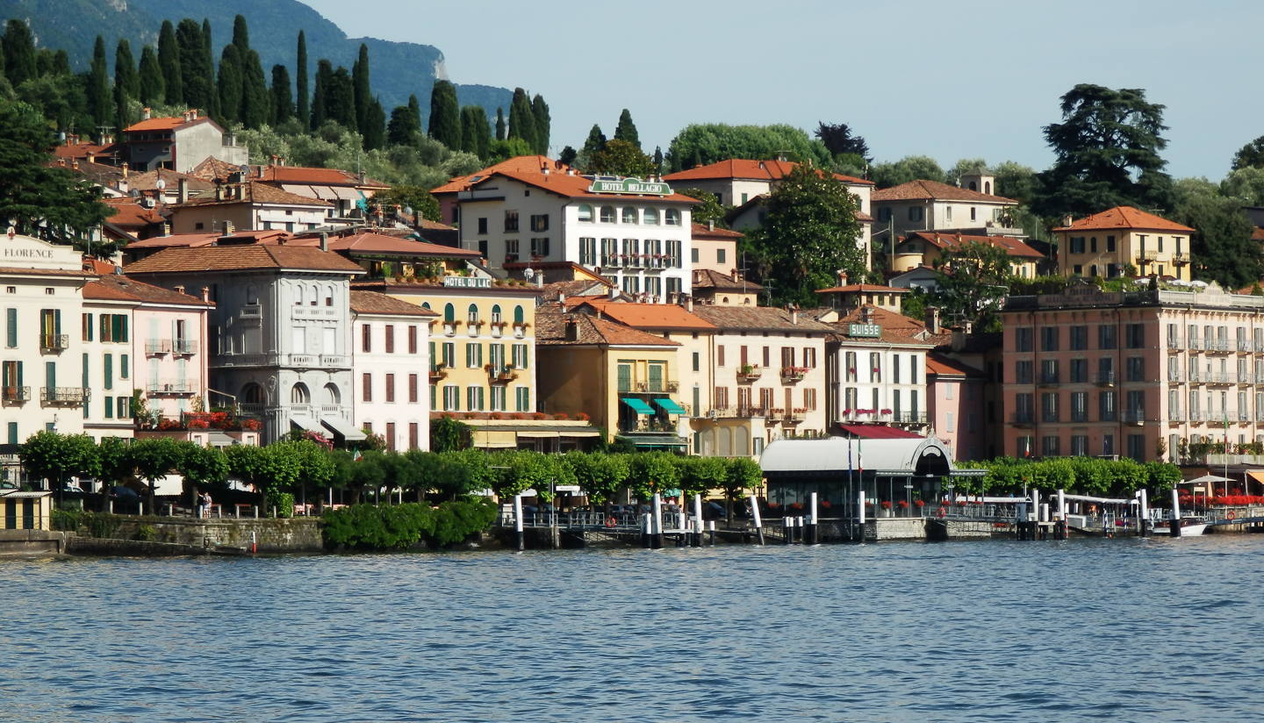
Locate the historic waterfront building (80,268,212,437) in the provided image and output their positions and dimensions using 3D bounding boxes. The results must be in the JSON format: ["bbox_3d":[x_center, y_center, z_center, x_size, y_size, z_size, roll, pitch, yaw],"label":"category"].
[{"bbox_3d":[-37.980,2.269,433.393,9.800,16.822,18.674,-1,-1,27],"label":"historic waterfront building"}]

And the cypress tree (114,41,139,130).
[{"bbox_3d":[-63.559,-34.663,775.000,3.224,11.906,3.224,-1,-1,0],"label":"cypress tree"}]

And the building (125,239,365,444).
[{"bbox_3d":[-27.938,0.961,444.788,8.164,18.331,17.054,1,-2,-44],"label":"building"}]

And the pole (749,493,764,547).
[{"bbox_3d":[9.548,12.120,470.000,0.470,3.929,0.470,-8,0,0],"label":"pole"}]

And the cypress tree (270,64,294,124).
[{"bbox_3d":[-36.590,-27.507,645.000,2.477,7.225,2.477,-1,-1,0],"label":"cypress tree"}]

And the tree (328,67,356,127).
[{"bbox_3d":[-37.104,-33.438,790.000,3.540,8.849,3.540,-1,-1,0],"label":"tree"}]

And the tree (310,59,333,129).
[{"bbox_3d":[-32.513,-27.662,645.000,2.374,7.948,2.374,-1,-1,0],"label":"tree"}]

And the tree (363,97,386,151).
[{"bbox_3d":[-32.515,-29.769,780.000,3.120,7.239,3.120,-1,-1,0],"label":"tree"}]

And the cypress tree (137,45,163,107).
[{"bbox_3d":[-52.316,-30.325,672.000,2.796,8.280,2.796,0,-1,0],"label":"cypress tree"}]

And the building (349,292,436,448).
[{"bbox_3d":[-20.600,2.798,452.355,8.500,15.955,10.737,-1,-2,33],"label":"building"}]

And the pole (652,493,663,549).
[{"bbox_3d":[1.901,11.825,456.000,0.560,4.124,0.560,-2,0,0],"label":"pole"}]

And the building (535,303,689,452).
[{"bbox_3d":[-3.787,4.113,492.366,12.000,16.300,11.000,-2,-2,34],"label":"building"}]

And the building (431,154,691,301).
[{"bbox_3d":[-6.017,-10.128,546.573,16.139,15.179,17.000,1,-2,-45],"label":"building"}]

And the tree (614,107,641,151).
[{"bbox_3d":[-0.504,-21.978,630.000,2.722,7.763,2.722,-1,-1,0],"label":"tree"}]

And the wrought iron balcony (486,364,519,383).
[{"bbox_3d":[-9.793,0.919,463.786,0.800,1.300,2.300,-2,-2,40],"label":"wrought iron balcony"}]

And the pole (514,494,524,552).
[{"bbox_3d":[-7.665,11.061,422.000,0.410,3.971,0.410,-4,-1,0],"label":"pole"}]

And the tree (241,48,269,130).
[{"bbox_3d":[-40.536,-28.901,664.000,2.975,9.457,2.975,0,-1,0],"label":"tree"}]

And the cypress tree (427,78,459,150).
[{"bbox_3d":[-20.845,-26.902,682.000,3.601,8.513,3.601,0,-1,0],"label":"cypress tree"}]

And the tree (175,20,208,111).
[{"bbox_3d":[-46.034,-29.984,645.000,3.406,11.766,3.406,-1,-1,0],"label":"tree"}]

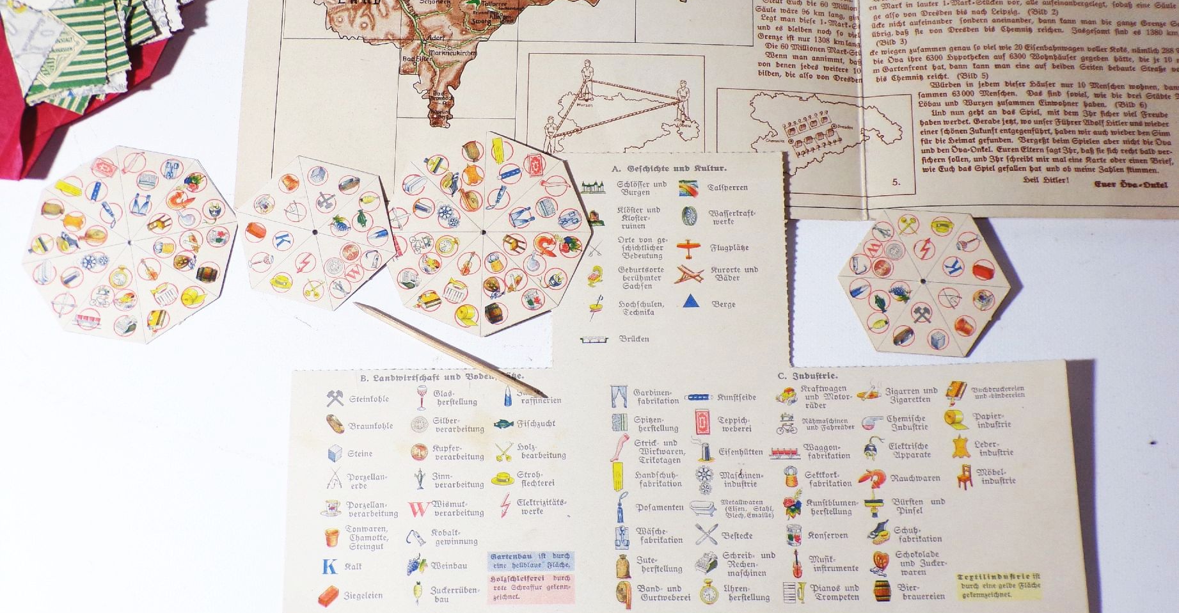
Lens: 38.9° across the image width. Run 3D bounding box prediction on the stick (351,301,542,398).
[{"bbox_3d":[-0.041,0.013,0.496,0.066,0.002,0.002,26,75,9],"label":"stick"}]

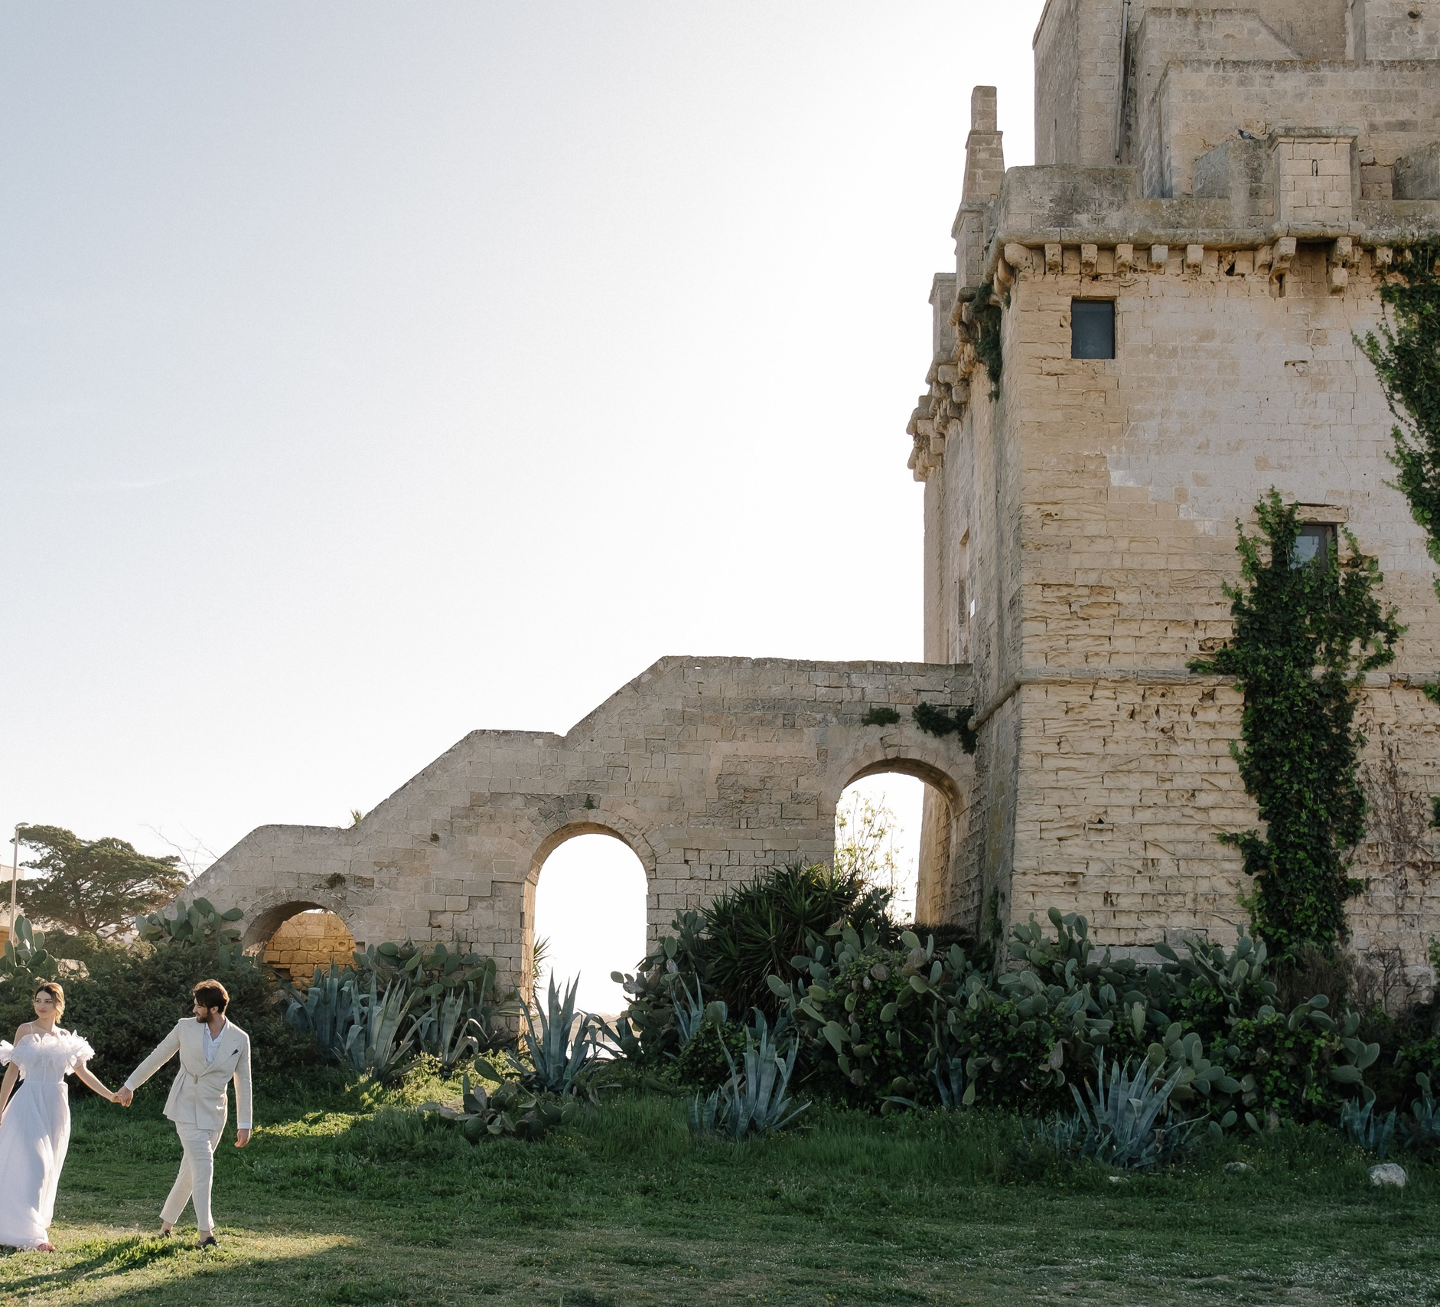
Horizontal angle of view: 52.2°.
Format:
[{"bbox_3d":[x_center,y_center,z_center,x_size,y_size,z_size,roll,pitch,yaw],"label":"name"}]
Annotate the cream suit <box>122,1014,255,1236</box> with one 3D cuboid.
[{"bbox_3d":[-3.765,3.340,10.400,0.880,1.440,0.500,5,-12,-21],"label":"cream suit"}]

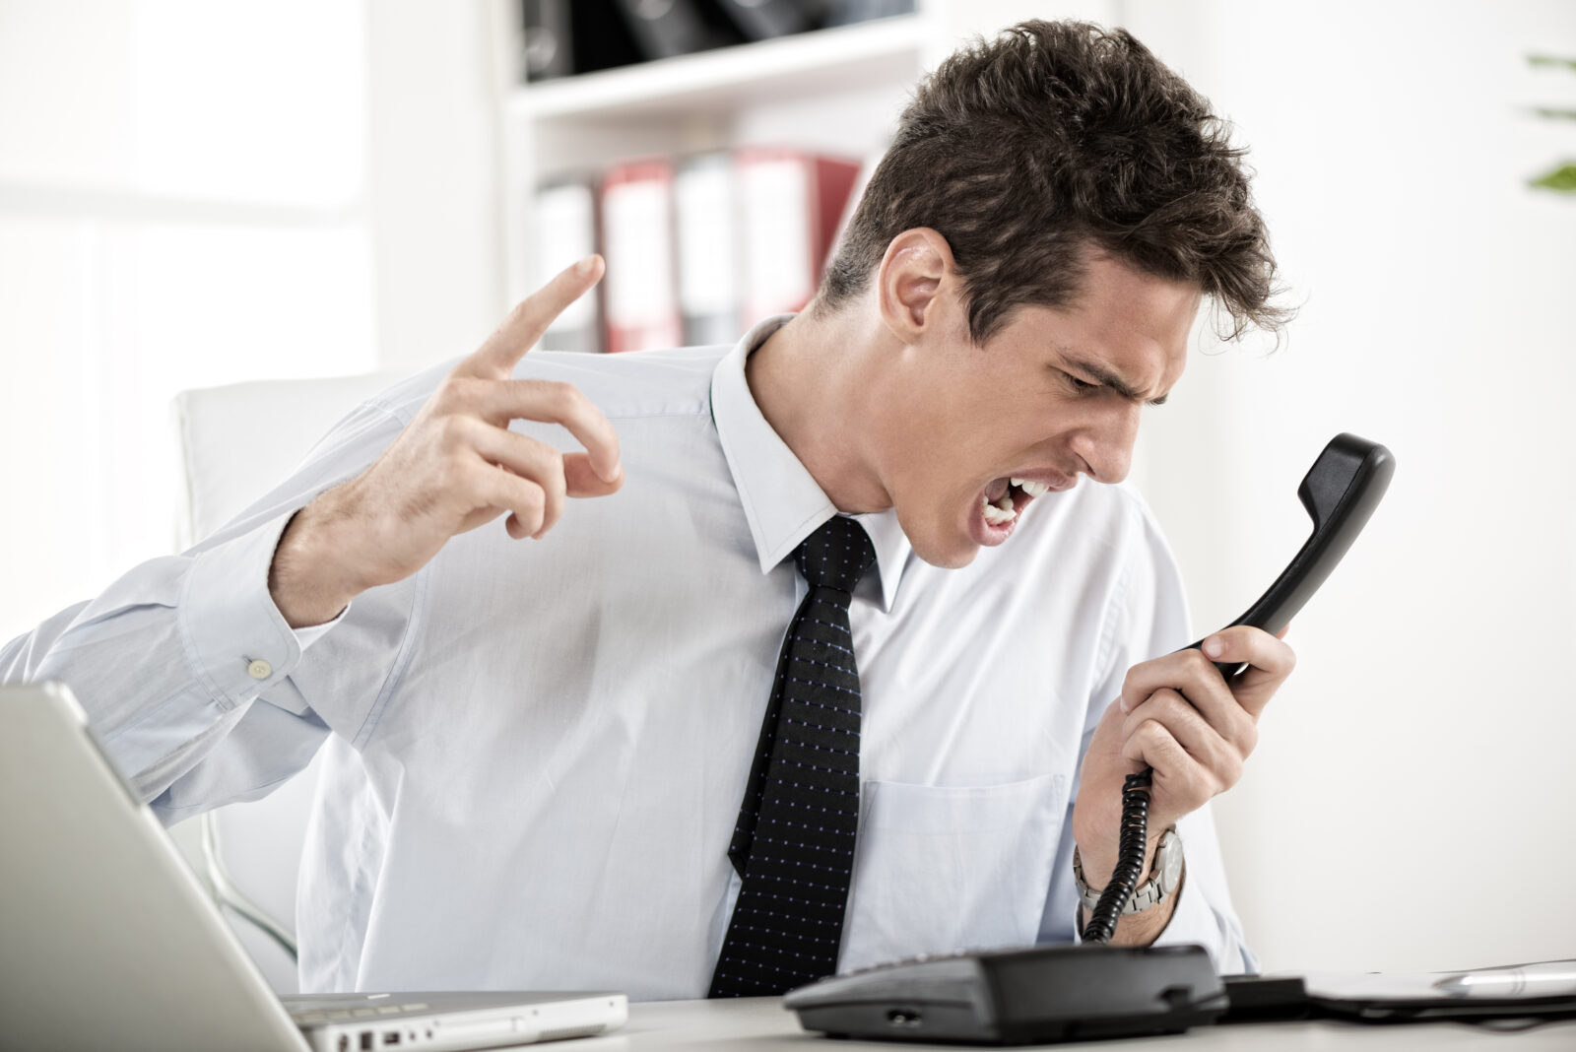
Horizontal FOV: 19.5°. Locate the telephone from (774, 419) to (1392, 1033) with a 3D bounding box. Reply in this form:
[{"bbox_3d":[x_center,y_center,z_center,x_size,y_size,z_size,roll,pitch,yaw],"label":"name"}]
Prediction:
[{"bbox_3d":[0.163,0.106,2.470,0.300,0.310,0.200,1,-2,-38],"label":"telephone"}]

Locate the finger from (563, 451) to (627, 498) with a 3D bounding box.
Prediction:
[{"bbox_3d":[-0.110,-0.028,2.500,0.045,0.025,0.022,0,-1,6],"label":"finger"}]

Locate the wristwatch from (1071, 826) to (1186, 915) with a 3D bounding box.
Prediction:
[{"bbox_3d":[0.190,0.187,2.560,0.063,0.067,0.042,0,-46,16],"label":"wristwatch"}]

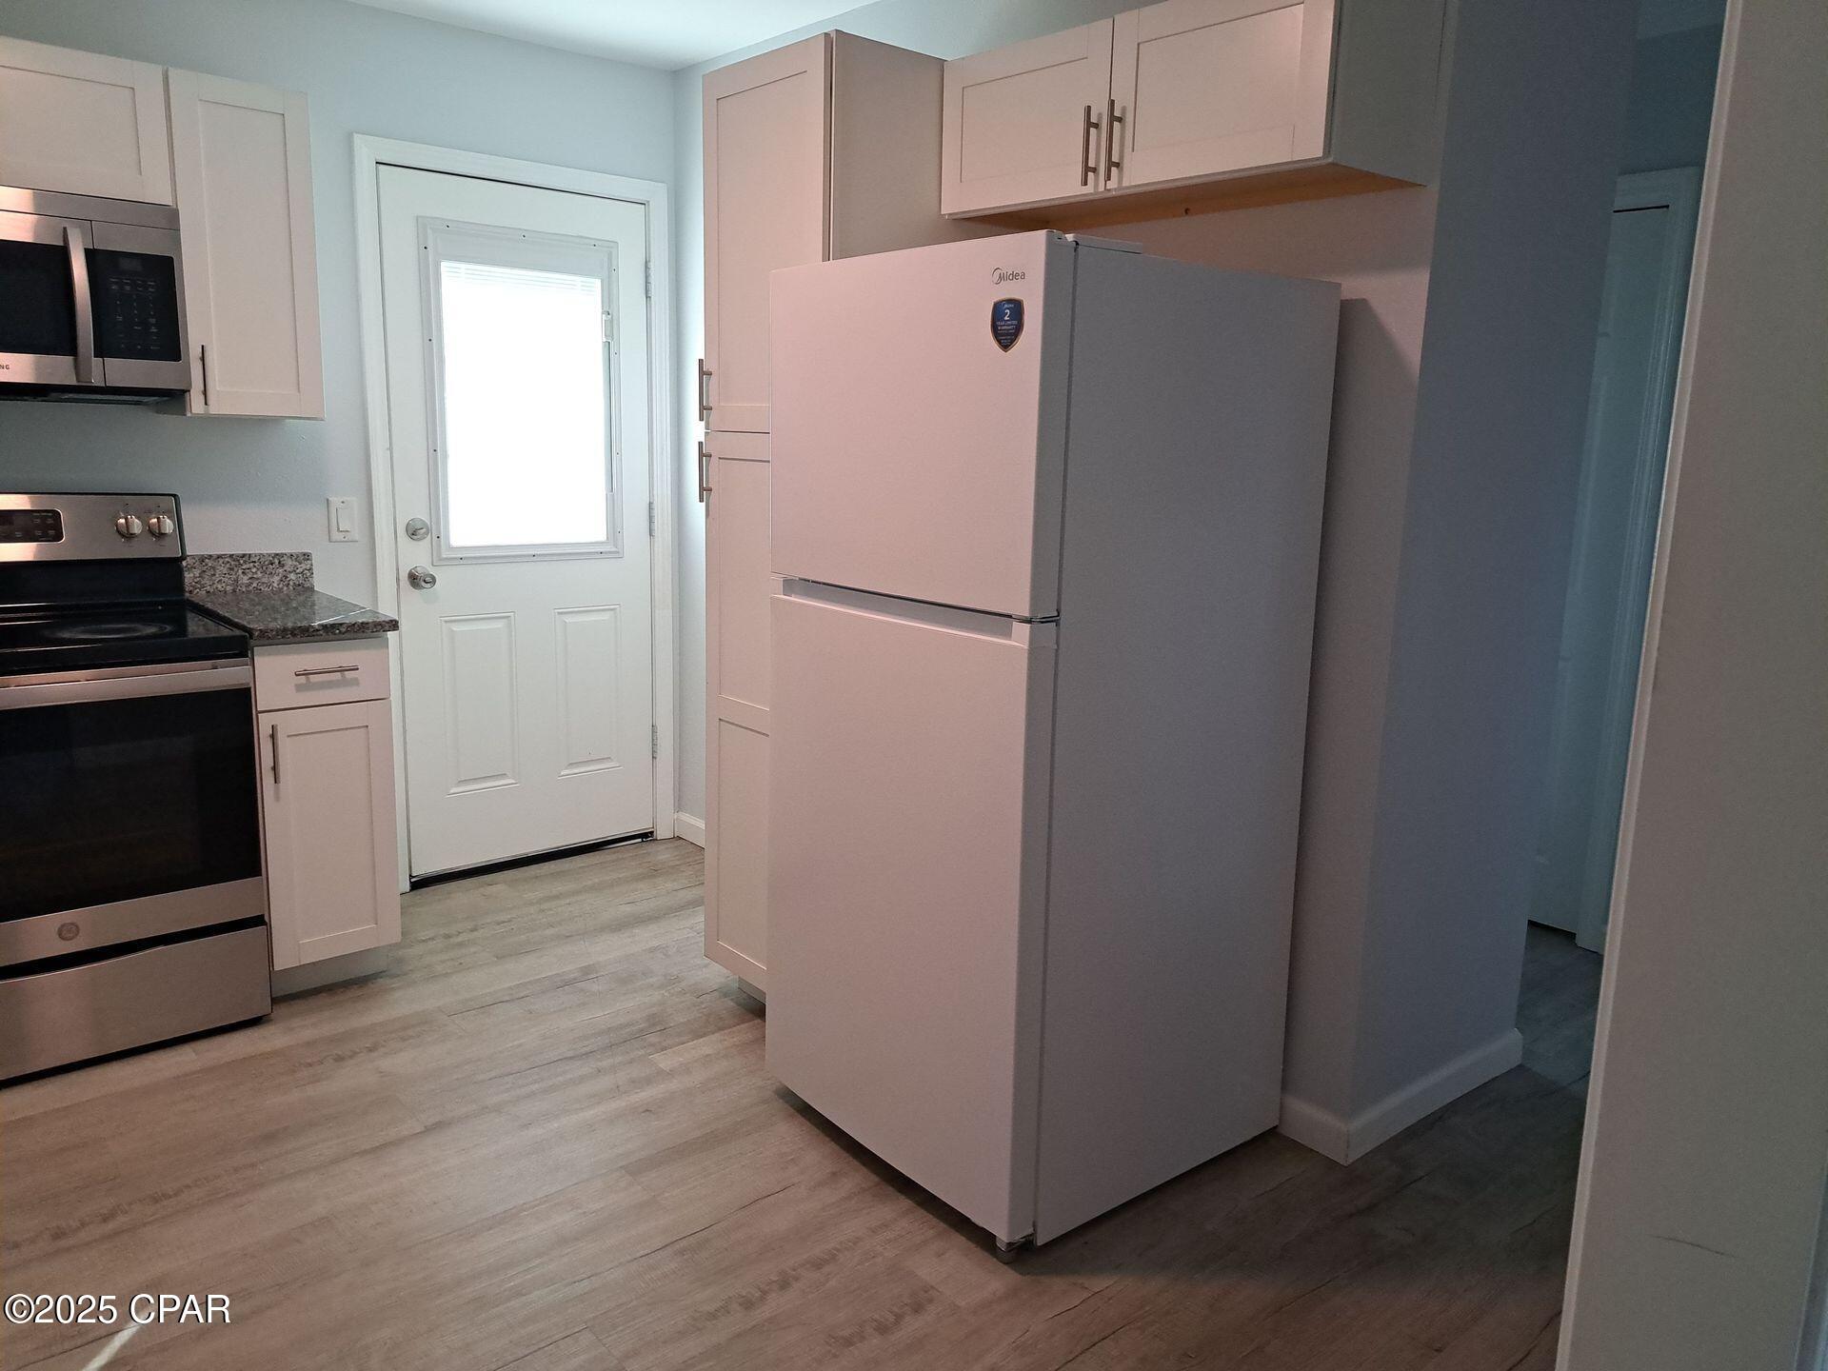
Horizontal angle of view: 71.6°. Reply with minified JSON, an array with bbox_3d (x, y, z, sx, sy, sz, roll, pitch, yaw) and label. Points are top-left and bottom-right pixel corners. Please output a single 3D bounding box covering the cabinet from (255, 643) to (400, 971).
[{"bbox_3d":[-1.572,0.238,3.223,0.292,0.815,0.653,-7,14,-39],"label":"cabinet"}]

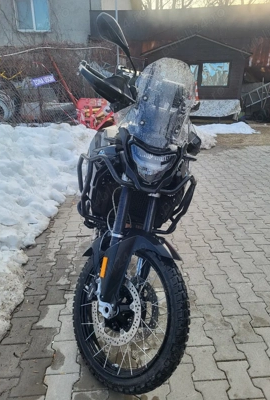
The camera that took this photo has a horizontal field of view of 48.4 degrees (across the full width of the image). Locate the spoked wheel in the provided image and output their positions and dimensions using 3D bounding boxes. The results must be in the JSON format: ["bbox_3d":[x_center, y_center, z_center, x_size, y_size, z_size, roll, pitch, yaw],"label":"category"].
[{"bbox_3d":[-0.050,0.519,1.433,0.700,0.700,0.105,22,2,43],"label":"spoked wheel"}]

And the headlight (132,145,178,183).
[{"bbox_3d":[0.085,-0.159,1.365,0.205,0.145,0.125,11,20,-13],"label":"headlight"}]

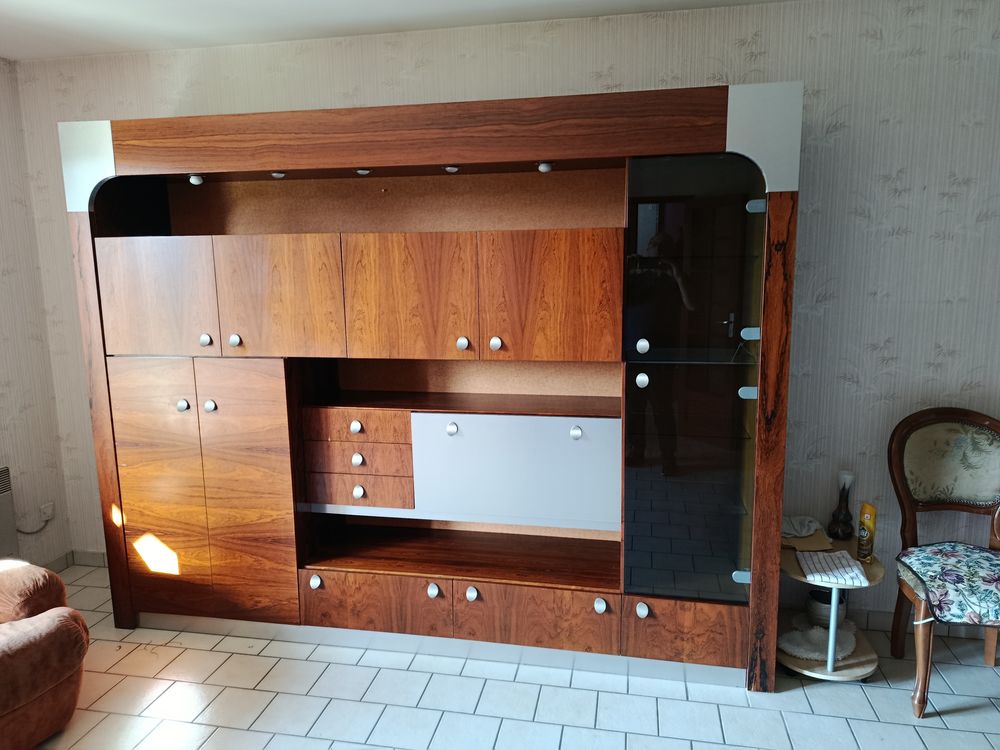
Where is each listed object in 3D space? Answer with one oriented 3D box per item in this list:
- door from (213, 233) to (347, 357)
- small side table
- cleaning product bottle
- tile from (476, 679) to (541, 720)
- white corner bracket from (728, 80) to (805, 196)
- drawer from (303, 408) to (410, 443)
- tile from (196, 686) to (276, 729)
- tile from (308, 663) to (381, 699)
[{"bbox_3d":[-0.812,-0.288,2.556,0.504,0.450,0.030,1,9,11],"label":"door"},{"bbox_3d":[1.203,0.883,2.604,0.389,0.403,0.468,1,9,11],"label":"small side table"},{"bbox_3d":[1.337,0.574,2.522,0.053,0.214,0.053,8,13,43],"label":"cleaning product bottle"},{"bbox_3d":[0.032,1.137,2.414,0.199,0.010,0.199,1,9,11],"label":"tile"},{"bbox_3d":[0.826,-0.739,2.174,0.220,0.329,0.025,1,9,11],"label":"white corner bracket"},{"bbox_3d":[-0.528,0.174,2.878,0.447,0.132,0.326,1,9,11],"label":"drawer"},{"bbox_3d":[-0.905,1.150,2.391,0.200,0.010,0.199,1,9,11],"label":"tile"},{"bbox_3d":[-0.567,1.126,2.532,0.199,0.010,0.199,1,9,11],"label":"tile"}]

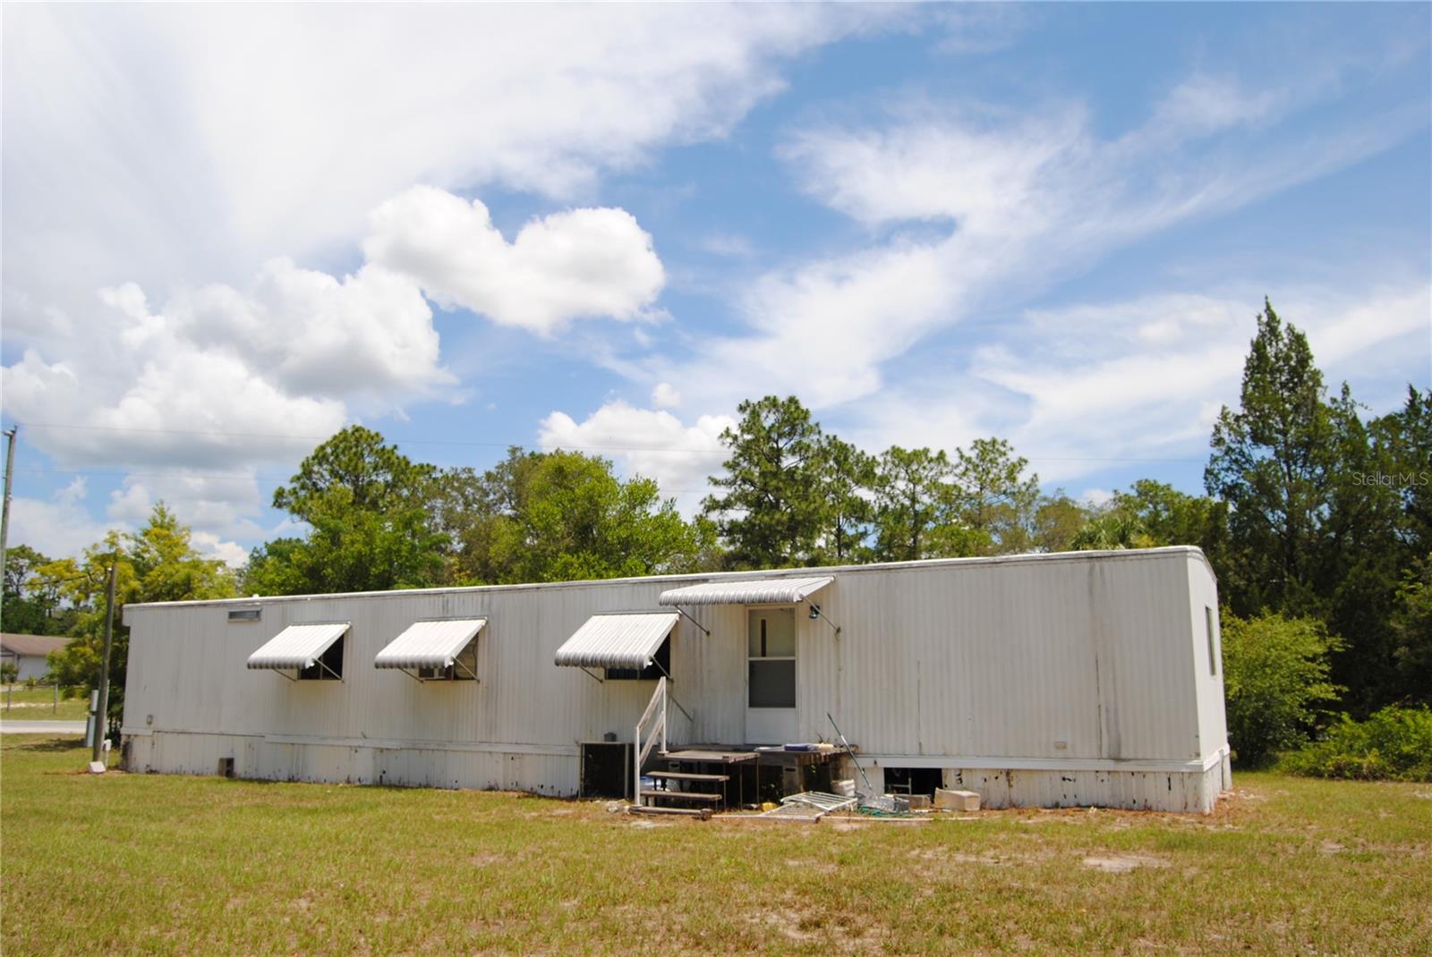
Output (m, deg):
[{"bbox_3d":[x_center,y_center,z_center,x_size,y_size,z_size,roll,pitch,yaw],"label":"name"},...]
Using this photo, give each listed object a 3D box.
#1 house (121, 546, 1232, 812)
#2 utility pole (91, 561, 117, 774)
[{"bbox_3d":[-2.286,3.612,19.345,20.551,3.384,4.383,-6,-12,28],"label":"house"},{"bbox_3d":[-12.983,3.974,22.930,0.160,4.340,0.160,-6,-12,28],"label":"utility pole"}]

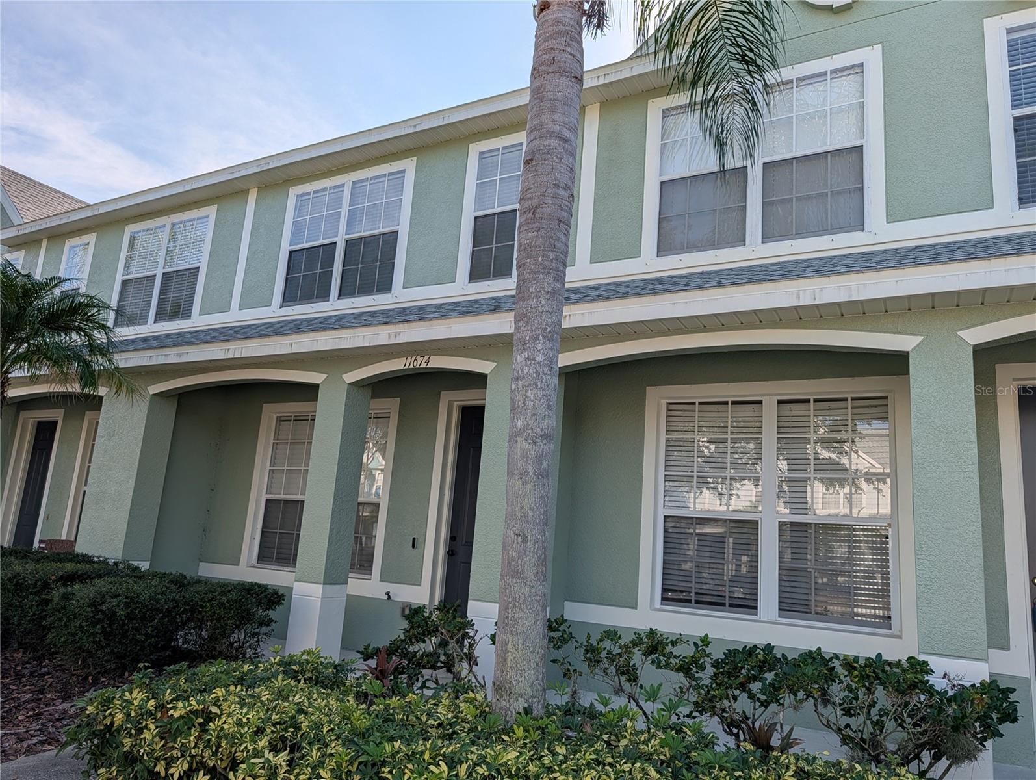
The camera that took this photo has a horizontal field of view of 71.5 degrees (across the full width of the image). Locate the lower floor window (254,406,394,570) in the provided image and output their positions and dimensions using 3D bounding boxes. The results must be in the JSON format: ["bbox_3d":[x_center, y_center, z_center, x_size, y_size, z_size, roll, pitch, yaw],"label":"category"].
[{"bbox_3d":[-2.241,1.142,8.168,1.840,1.799,0.110,-3,-15,29],"label":"lower floor window"}]

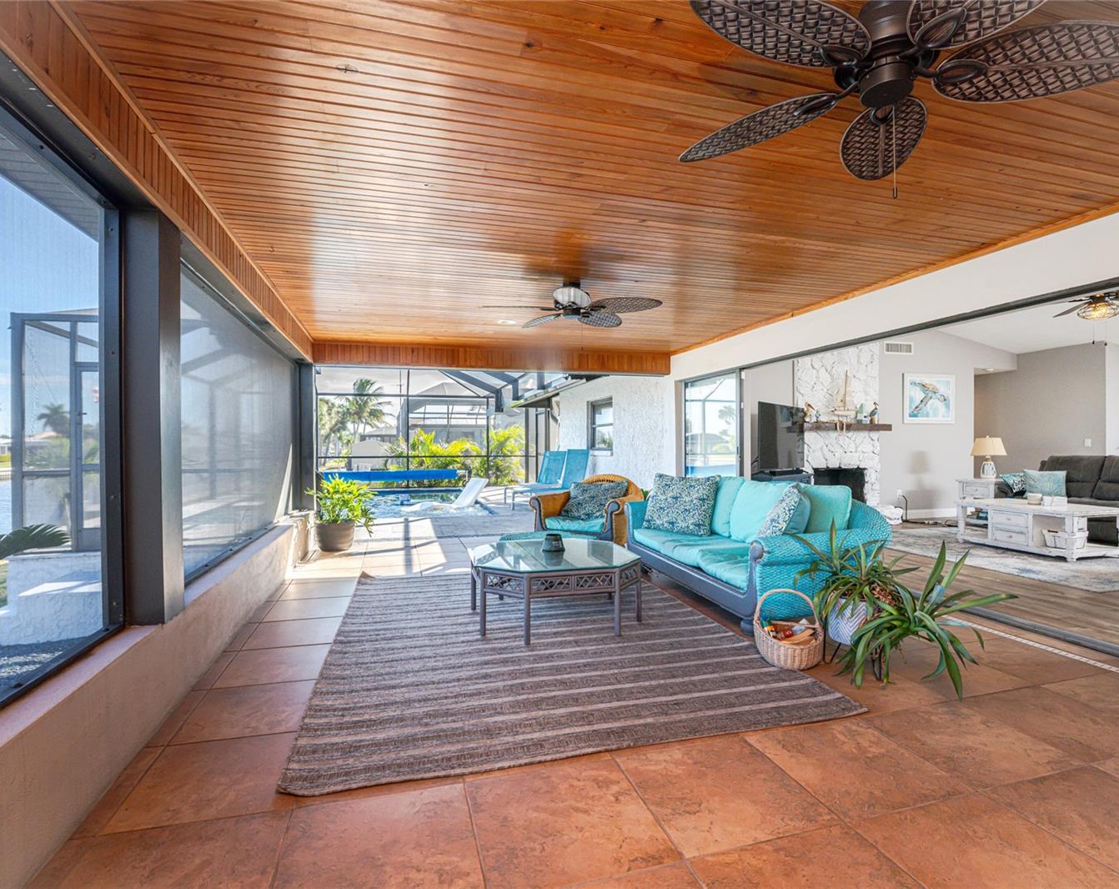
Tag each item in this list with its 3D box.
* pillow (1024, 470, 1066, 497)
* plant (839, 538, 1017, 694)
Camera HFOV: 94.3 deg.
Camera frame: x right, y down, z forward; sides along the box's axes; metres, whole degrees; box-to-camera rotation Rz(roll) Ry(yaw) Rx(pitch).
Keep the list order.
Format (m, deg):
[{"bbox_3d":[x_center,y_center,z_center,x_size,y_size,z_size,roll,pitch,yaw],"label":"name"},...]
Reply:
[{"bbox_3d":[6.140,0.475,6.600,0.140,0.330,0.440,22,-9,-24],"label":"pillow"},{"bbox_3d":[1.750,0.795,2.520,0.780,0.670,0.680,0,0,-14],"label":"plant"}]

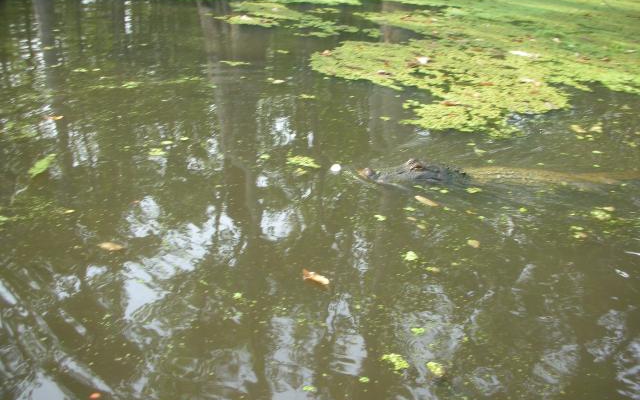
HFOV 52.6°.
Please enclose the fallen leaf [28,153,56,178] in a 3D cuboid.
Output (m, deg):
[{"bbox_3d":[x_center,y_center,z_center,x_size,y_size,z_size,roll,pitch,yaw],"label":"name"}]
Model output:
[{"bbox_3d":[-1.177,-0.145,2.757,0.075,0.025,0.235,2,26,3],"label":"fallen leaf"}]

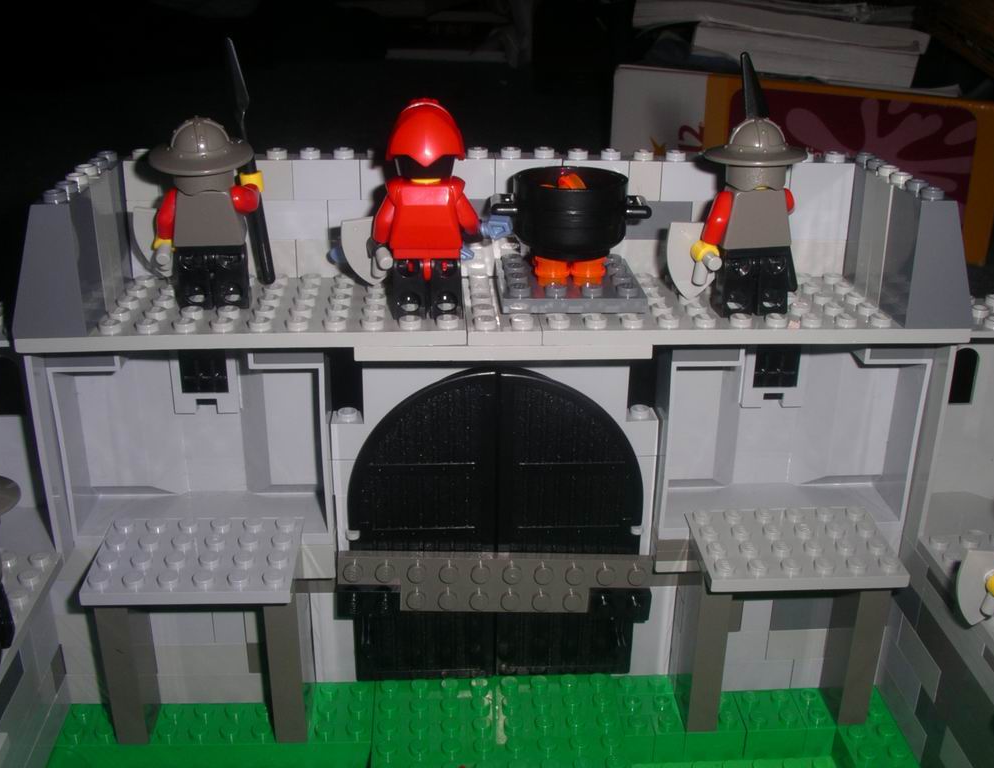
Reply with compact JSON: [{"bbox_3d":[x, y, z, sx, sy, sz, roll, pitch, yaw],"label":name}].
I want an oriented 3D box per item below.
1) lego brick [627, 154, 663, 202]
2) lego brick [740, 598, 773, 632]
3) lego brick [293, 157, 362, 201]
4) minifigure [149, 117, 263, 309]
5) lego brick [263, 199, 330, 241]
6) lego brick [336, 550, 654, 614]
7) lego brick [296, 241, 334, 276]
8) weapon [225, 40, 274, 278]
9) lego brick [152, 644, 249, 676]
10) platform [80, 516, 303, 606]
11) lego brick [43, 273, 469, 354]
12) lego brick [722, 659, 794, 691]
[{"bbox_3d":[0.035,-0.050,0.266,0.008,0.010,0.008,-1,22,-3],"label":"lego brick"},{"bbox_3d":[0.067,0.058,0.286,0.008,0.010,0.008,-1,22,-3],"label":"lego brick"},{"bbox_3d":[-0.040,-0.050,0.261,0.016,0.010,0.008,-1,22,-3],"label":"lego brick"},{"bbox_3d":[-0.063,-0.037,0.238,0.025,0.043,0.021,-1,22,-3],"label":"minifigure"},{"bbox_3d":[-0.048,-0.041,0.265,0.016,0.010,0.008,-1,22,-3],"label":"lego brick"},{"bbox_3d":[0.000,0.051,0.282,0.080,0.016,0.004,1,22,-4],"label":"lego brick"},{"bbox_3d":[-0.041,-0.033,0.270,0.016,0.011,0.008,-1,23,-3],"label":"lego brick"},{"bbox_3d":[-0.055,-0.048,0.244,0.004,0.059,0.004,-6,36,-7],"label":"weapon"},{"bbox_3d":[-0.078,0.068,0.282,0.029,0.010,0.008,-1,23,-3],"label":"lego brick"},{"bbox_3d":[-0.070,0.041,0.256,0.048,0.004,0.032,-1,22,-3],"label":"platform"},{"bbox_3d":[-0.056,-0.019,0.253,0.096,0.005,0.048,-1,23,-3],"label":"lego brick"},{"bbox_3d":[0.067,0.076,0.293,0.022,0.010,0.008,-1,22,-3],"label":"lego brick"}]

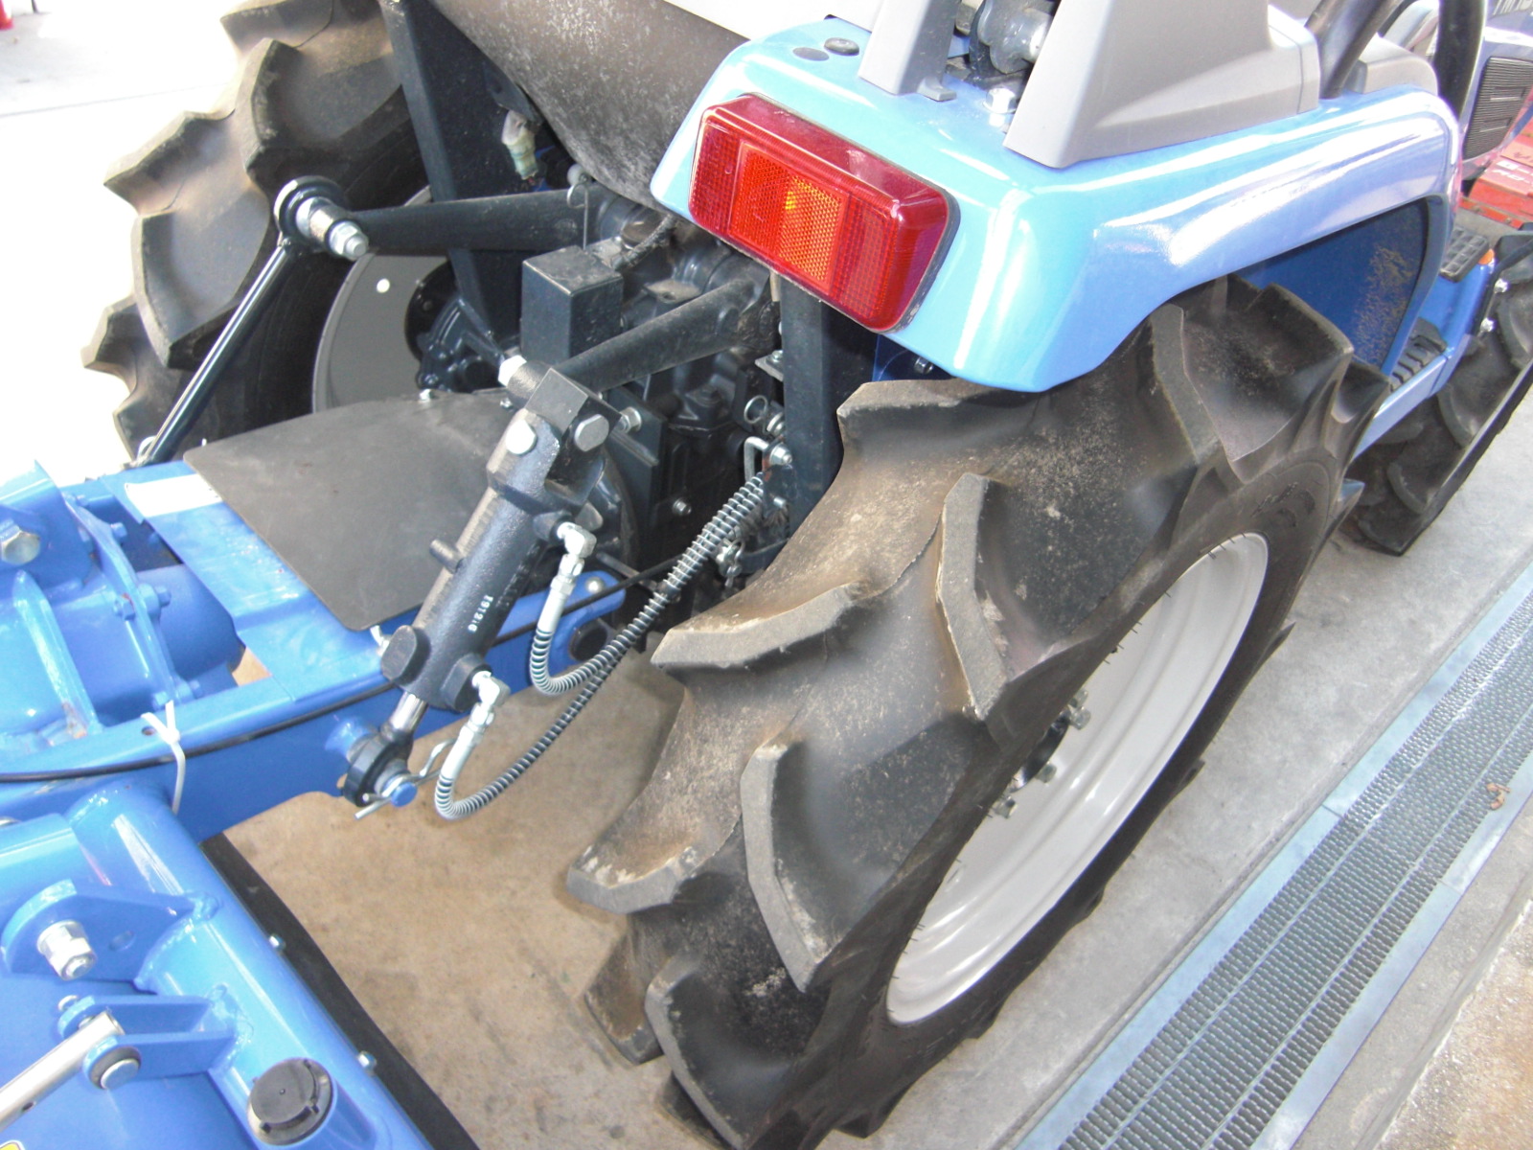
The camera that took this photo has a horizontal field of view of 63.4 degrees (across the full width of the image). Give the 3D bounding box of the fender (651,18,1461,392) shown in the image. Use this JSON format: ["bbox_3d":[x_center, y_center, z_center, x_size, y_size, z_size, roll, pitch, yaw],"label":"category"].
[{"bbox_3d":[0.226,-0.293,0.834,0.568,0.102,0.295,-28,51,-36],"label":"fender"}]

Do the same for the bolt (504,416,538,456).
[{"bbox_3d":[-0.158,-0.089,0.797,0.022,0.022,0.010,37,18,30],"label":"bolt"}]

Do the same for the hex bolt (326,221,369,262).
[{"bbox_3d":[-0.324,-0.258,0.960,0.028,0.028,0.028,-28,51,-36],"label":"hex bolt"}]

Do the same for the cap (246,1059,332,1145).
[{"bbox_3d":[-0.241,0.267,0.627,0.042,0.012,0.042,2,52,-2],"label":"cap"}]

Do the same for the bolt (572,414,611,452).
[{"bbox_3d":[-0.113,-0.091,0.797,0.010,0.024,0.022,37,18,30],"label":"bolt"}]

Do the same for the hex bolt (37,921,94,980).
[{"bbox_3d":[-0.367,0.197,0.650,0.025,0.025,0.027,-28,51,-36],"label":"hex bolt"}]

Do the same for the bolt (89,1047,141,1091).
[{"bbox_3d":[-0.322,0.244,0.613,0.027,0.027,0.015,-28,51,-36],"label":"bolt"}]

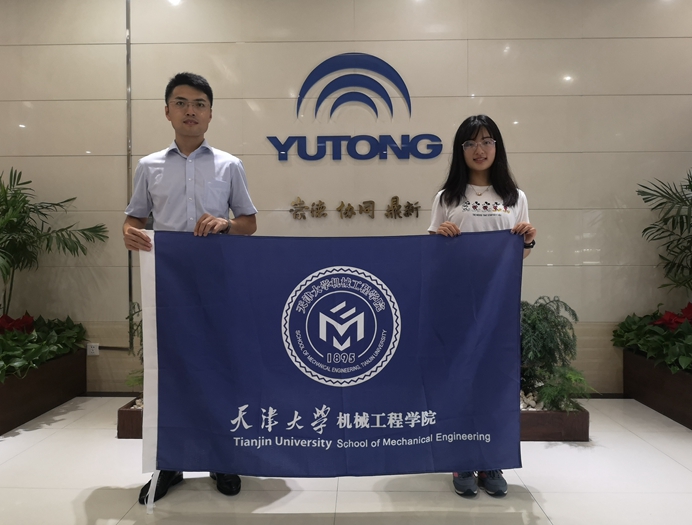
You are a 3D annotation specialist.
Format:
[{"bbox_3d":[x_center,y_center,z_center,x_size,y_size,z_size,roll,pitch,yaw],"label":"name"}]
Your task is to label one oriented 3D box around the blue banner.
[{"bbox_3d":[-0.055,0.365,2.189,1.510,0.970,0.100,0,1,2],"label":"blue banner"}]

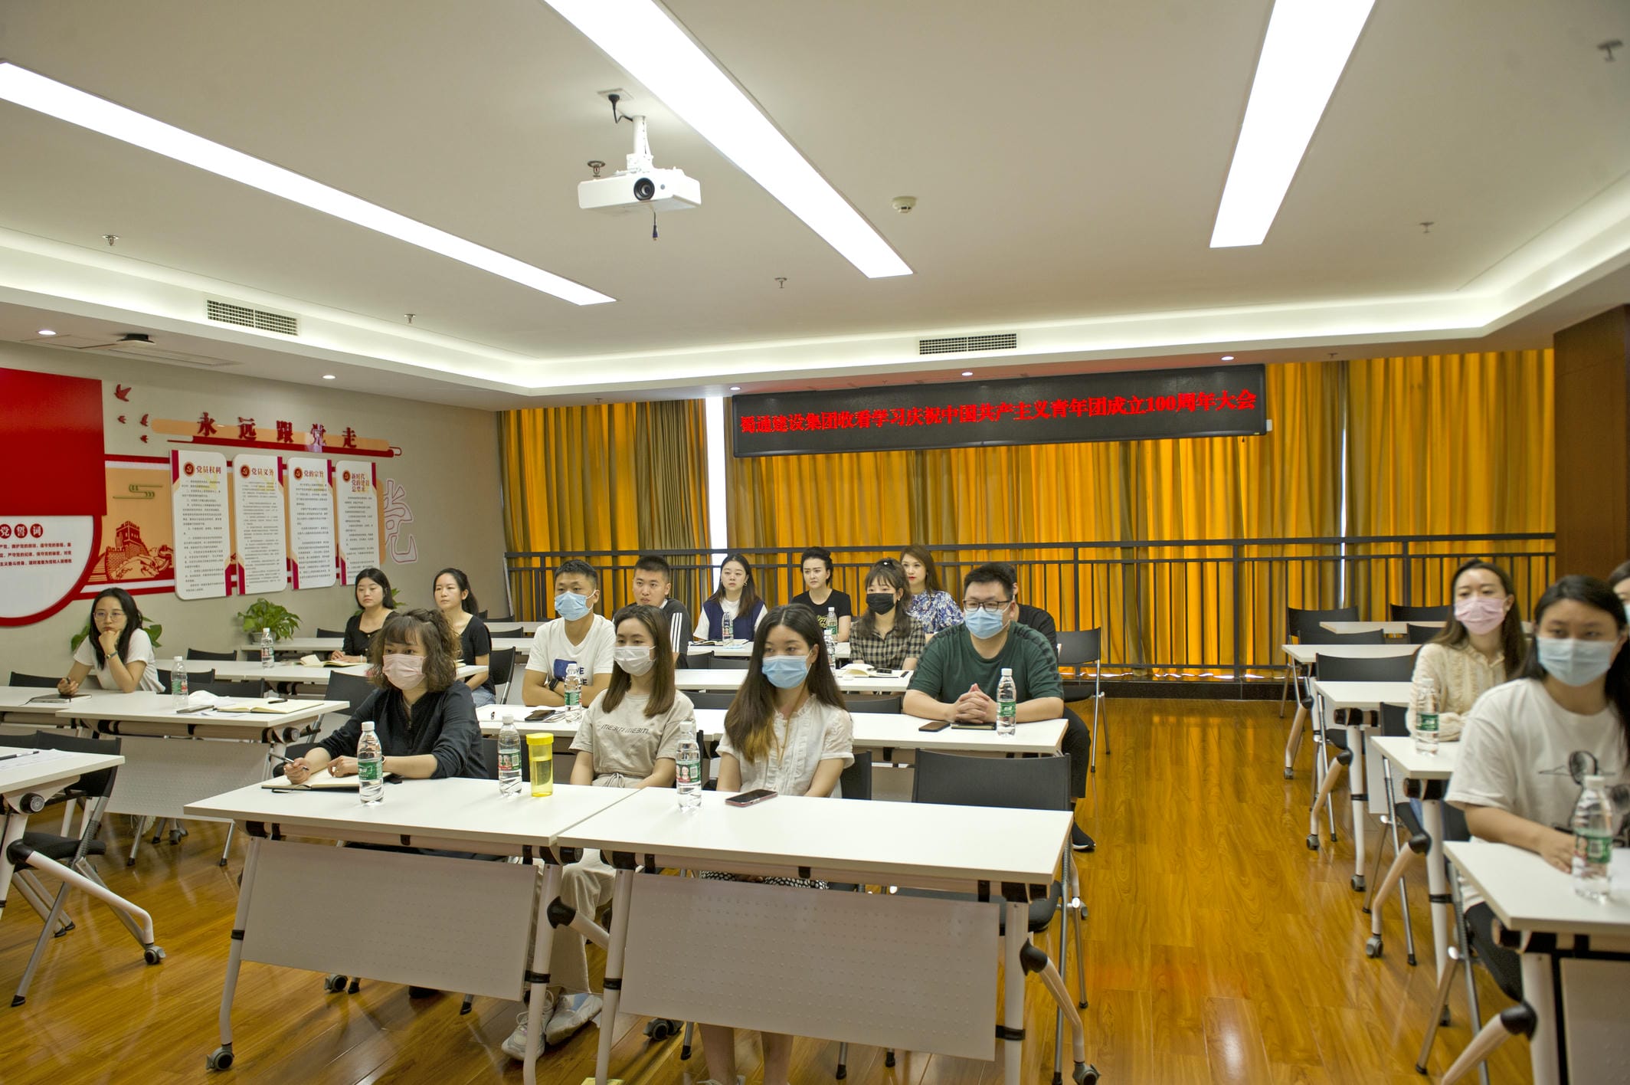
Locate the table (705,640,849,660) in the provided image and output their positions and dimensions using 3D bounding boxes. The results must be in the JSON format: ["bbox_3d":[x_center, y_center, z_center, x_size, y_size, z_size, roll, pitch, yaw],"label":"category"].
[{"bbox_3d":[-0.366,1.002,6.493,1.200,0.750,0.500,-1,2,17],"label":"table"}]

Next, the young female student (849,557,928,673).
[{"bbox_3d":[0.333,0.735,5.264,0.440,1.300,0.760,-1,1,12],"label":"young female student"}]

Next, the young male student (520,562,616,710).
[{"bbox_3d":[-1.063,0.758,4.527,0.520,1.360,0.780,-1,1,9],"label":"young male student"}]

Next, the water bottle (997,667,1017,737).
[{"bbox_3d":[0.674,0.564,3.836,0.066,0.230,0.066,-1,1,17],"label":"water bottle"}]

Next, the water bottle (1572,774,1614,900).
[{"bbox_3d":[1.532,0.577,2.142,0.066,0.235,0.066,-1,2,17],"label":"water bottle"}]

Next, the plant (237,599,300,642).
[{"bbox_3d":[-3.636,0.531,7.300,0.410,0.320,0.410,-1,1,17],"label":"plant"}]

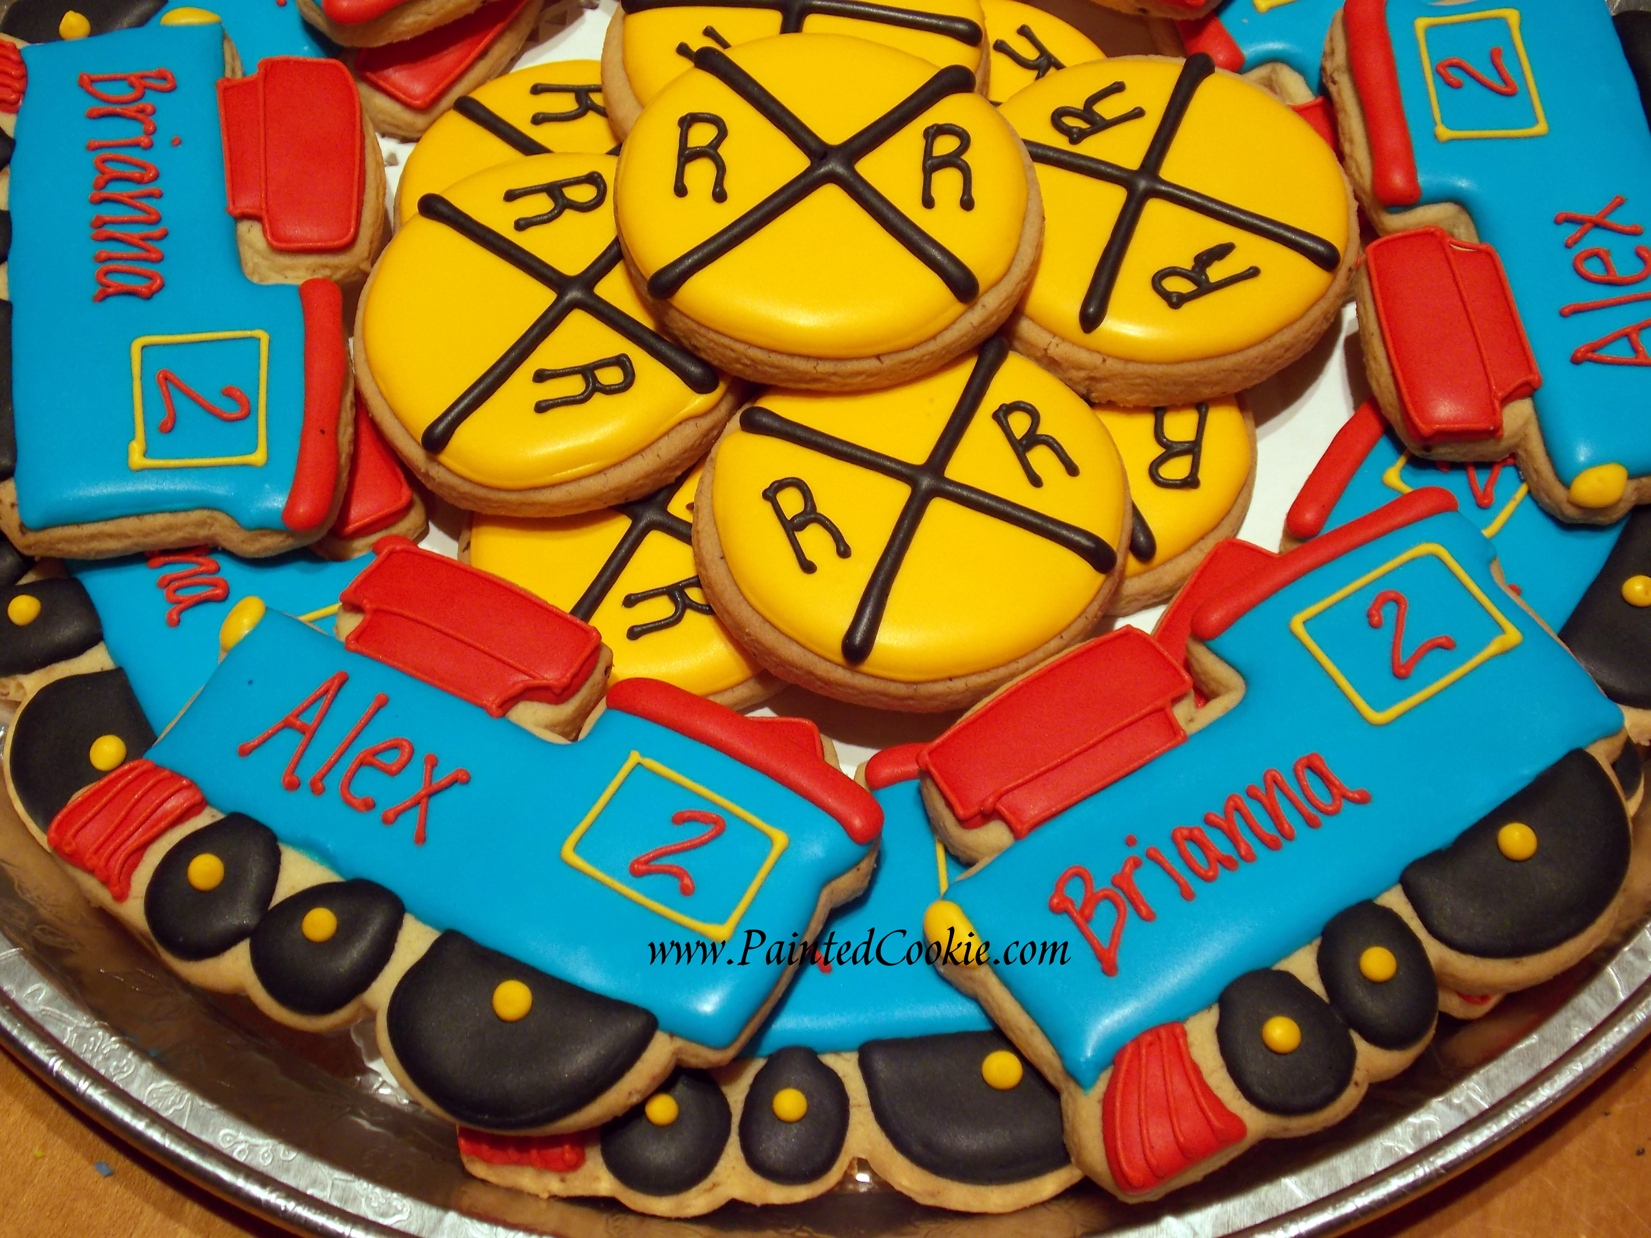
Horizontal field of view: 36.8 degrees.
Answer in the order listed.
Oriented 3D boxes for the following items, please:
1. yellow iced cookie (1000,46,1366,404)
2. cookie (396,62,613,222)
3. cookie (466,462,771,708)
[{"bbox_3d":[0.062,-0.077,0.473,0.077,0.011,0.077,0,59,0],"label":"yellow iced cookie"},{"bbox_3d":[-0.046,-0.079,0.486,0.077,0.010,0.077,0,60,0],"label":"cookie"},{"bbox_3d":[-0.028,-0.015,0.451,0.076,0.010,0.076,-2,60,3],"label":"cookie"}]

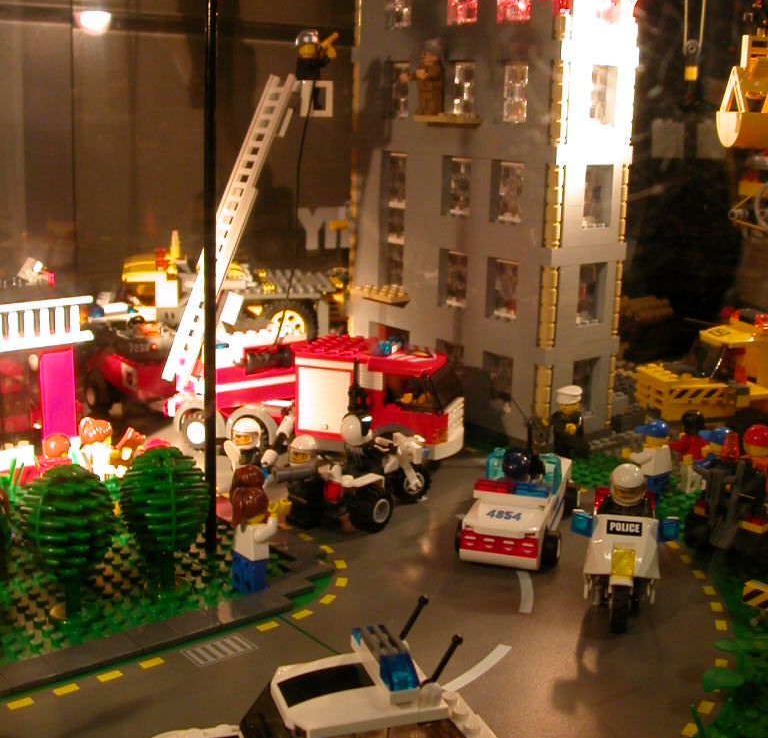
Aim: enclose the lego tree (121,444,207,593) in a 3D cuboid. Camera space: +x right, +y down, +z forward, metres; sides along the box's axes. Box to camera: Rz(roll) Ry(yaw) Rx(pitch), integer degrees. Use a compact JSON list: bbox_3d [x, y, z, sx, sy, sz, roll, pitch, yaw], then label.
[{"bbox_3d":[-0.085,0.061,0.428,0.036,0.061,0.036,2,13,0],"label":"lego tree"}]

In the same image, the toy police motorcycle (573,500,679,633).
[{"bbox_3d":[0.093,0.073,0.433,0.041,0.043,0.063,4,13,8],"label":"toy police motorcycle"}]

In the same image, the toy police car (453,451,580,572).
[{"bbox_3d":[0.064,0.057,0.504,0.045,0.040,0.104,6,14,16],"label":"toy police car"}]

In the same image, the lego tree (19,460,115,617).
[{"bbox_3d":[-0.115,0.067,0.401,0.036,0.061,0.036,2,13,0],"label":"lego tree"}]

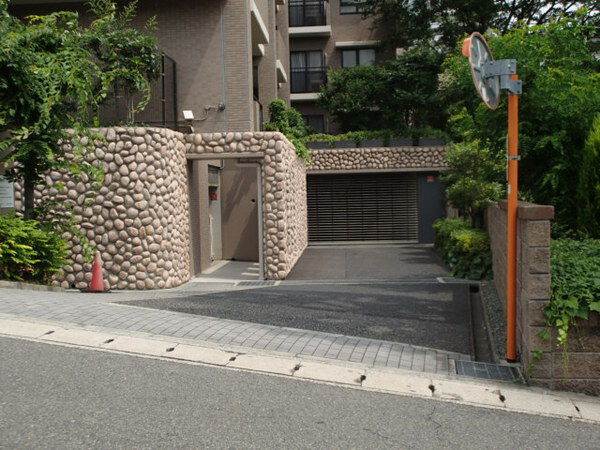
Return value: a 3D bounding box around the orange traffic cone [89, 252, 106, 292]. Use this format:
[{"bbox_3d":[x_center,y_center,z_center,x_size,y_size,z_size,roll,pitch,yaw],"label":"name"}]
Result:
[{"bbox_3d":[-3.415,0.790,12.300,0.380,0.680,0.380,-2,2,-15],"label":"orange traffic cone"}]

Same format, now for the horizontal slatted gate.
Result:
[{"bbox_3d":[2.110,-0.560,24.600,3.760,2.360,0.100,-1,2,4],"label":"horizontal slatted gate"}]

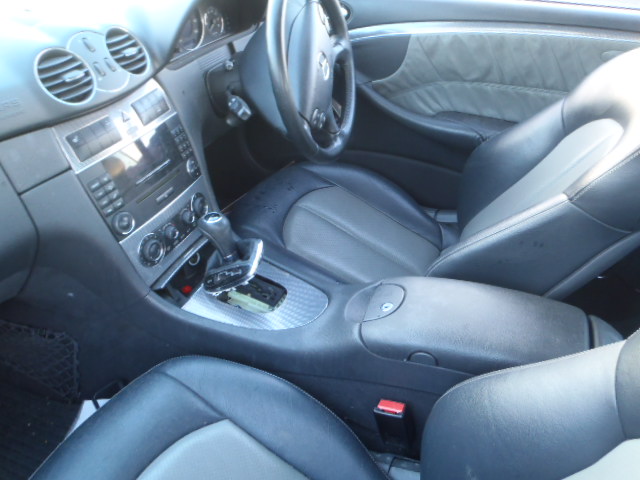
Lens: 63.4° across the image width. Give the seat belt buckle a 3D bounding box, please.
[{"bbox_3d":[0.111,0.273,0.761,0.041,0.079,0.024,3,35,28],"label":"seat belt buckle"}]

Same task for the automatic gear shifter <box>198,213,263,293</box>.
[{"bbox_3d":[-0.157,0.018,0.881,0.094,0.133,0.094,7,34,19],"label":"automatic gear shifter"}]

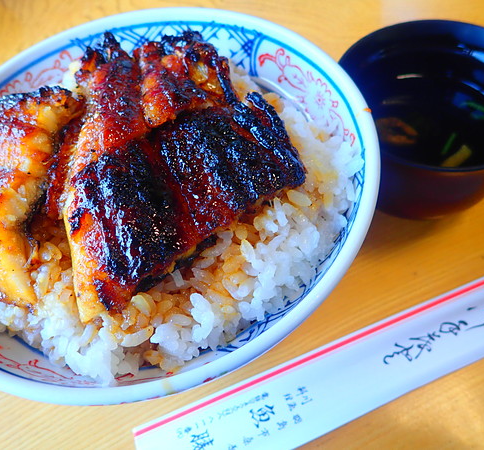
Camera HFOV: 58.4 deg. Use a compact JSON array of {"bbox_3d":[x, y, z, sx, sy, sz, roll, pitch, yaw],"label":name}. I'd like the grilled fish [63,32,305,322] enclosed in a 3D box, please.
[{"bbox_3d":[-0.034,-0.041,0.186,0.087,0.031,0.139,-20,60,-5],"label":"grilled fish"}]

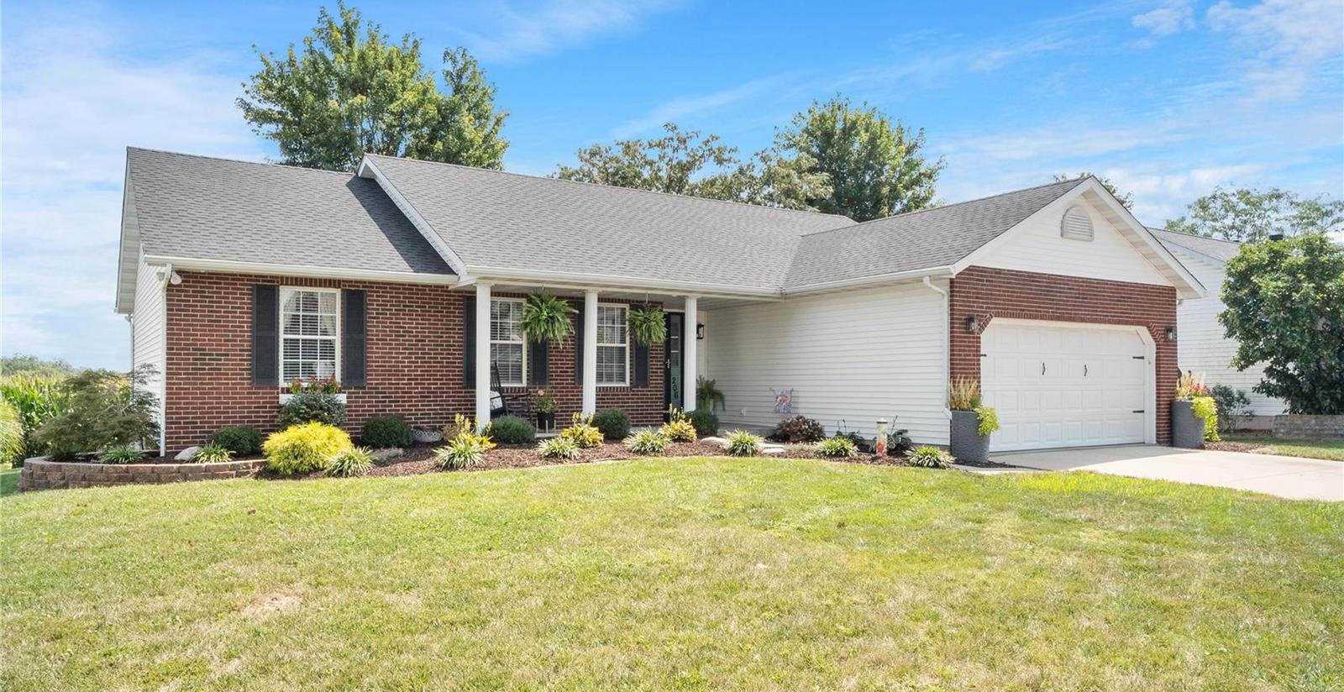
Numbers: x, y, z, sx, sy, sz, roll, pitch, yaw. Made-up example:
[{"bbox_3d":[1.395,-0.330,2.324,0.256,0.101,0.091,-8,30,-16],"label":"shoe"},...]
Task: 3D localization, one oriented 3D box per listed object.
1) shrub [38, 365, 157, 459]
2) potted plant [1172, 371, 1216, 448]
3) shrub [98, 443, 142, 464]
[{"bbox_3d":[-7.773,0.885,12.174,1.500,1.227,1.400,2,-3,-32],"label":"shrub"},{"bbox_3d":[9.488,1.155,16.270,0.700,1.395,0.620,2,-3,-33],"label":"potted plant"},{"bbox_3d":[-6.838,1.334,11.095,0.480,0.248,0.460,2,-3,-32],"label":"shrub"}]

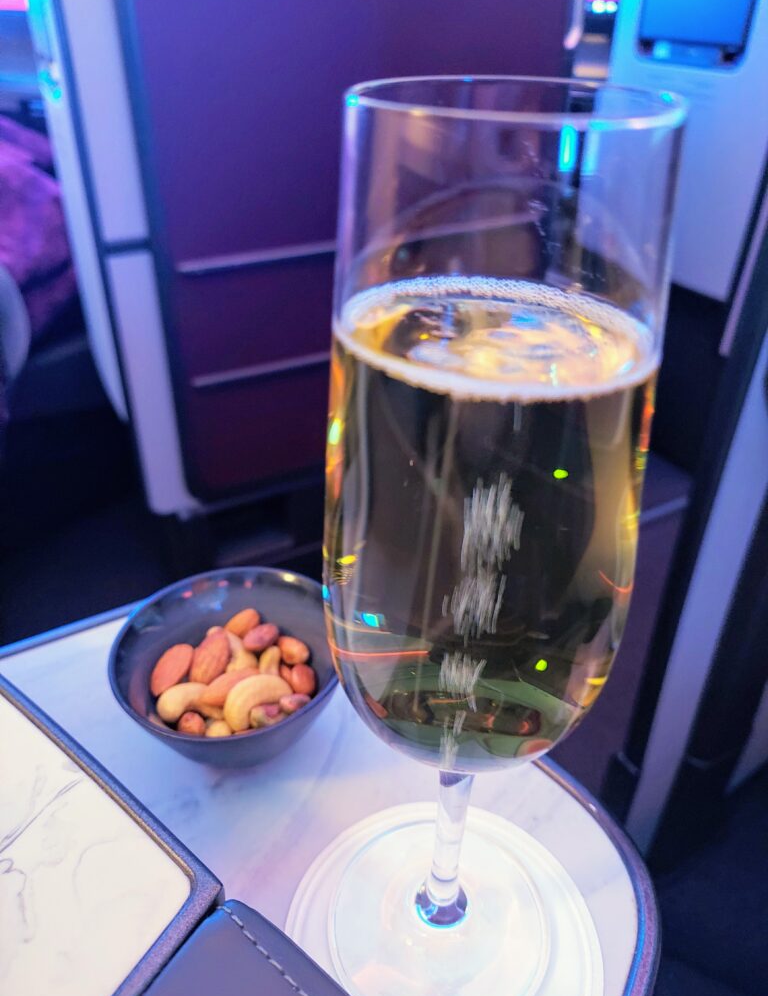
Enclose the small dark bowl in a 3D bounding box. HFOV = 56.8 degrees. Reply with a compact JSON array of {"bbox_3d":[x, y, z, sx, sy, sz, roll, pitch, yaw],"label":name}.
[{"bbox_3d":[-0.054,0.069,0.265,0.084,0.043,0.084,0,34,0],"label":"small dark bowl"}]

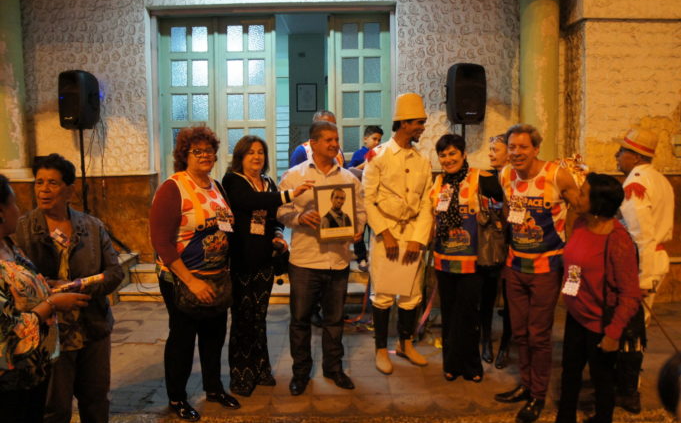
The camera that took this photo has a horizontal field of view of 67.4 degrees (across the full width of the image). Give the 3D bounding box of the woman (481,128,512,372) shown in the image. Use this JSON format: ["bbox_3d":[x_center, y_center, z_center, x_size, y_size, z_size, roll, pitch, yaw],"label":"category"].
[{"bbox_3d":[1.148,0.272,3.756,0.480,1.684,0.340,0,2,25],"label":"woman"}]

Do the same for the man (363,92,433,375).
[{"bbox_3d":[0.412,0.137,3.689,0.520,1.977,0.380,-1,2,-6],"label":"man"}]

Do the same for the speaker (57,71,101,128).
[{"bbox_3d":[-3.043,-1.311,5.950,0.400,0.660,0.340,0,2,25],"label":"speaker"}]

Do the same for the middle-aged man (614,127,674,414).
[{"bbox_3d":[1.801,0.323,3.000,0.380,1.624,0.480,0,2,28],"label":"middle-aged man"}]

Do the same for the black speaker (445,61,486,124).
[{"bbox_3d":[1.433,-1.341,5.850,0.400,0.660,0.340,-1,2,-11],"label":"black speaker"}]

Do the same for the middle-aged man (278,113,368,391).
[{"bbox_3d":[-0.141,0.282,3.291,0.530,1.729,0.420,-1,2,-15],"label":"middle-aged man"}]

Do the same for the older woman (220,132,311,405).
[{"bbox_3d":[-0.520,0.332,3.305,0.520,1.639,0.400,-2,2,-27],"label":"older woman"}]

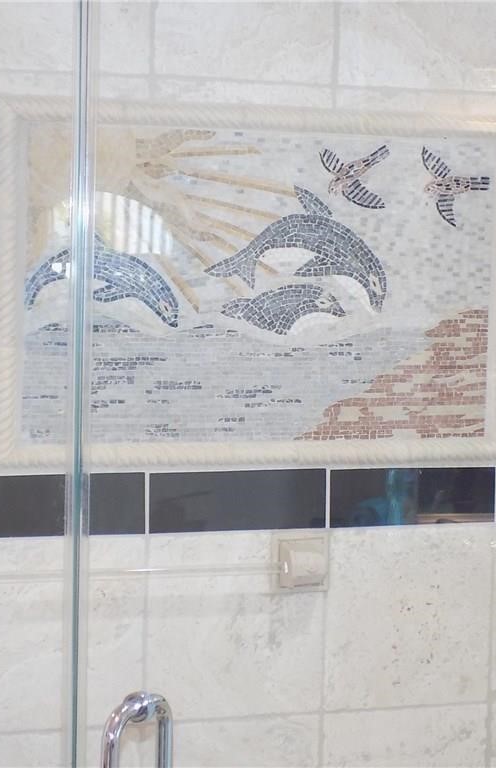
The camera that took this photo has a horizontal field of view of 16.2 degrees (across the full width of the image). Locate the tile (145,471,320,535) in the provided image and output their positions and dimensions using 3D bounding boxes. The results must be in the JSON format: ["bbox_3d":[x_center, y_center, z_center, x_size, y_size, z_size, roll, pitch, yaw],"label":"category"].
[{"bbox_3d":[-0.017,0.191,2.856,0.303,0.096,0.011,0,4,-18],"label":"tile"}]

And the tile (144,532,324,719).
[{"bbox_3d":[-0.020,0.397,2.870,0.303,0.304,0.011,0,4,-18],"label":"tile"}]

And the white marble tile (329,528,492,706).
[{"bbox_3d":[0.275,0.395,2.966,0.303,0.304,0.011,0,4,-18],"label":"white marble tile"}]

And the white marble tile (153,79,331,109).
[{"bbox_3d":[-0.004,-0.462,2.808,0.303,0.037,0.011,0,4,-18],"label":"white marble tile"}]

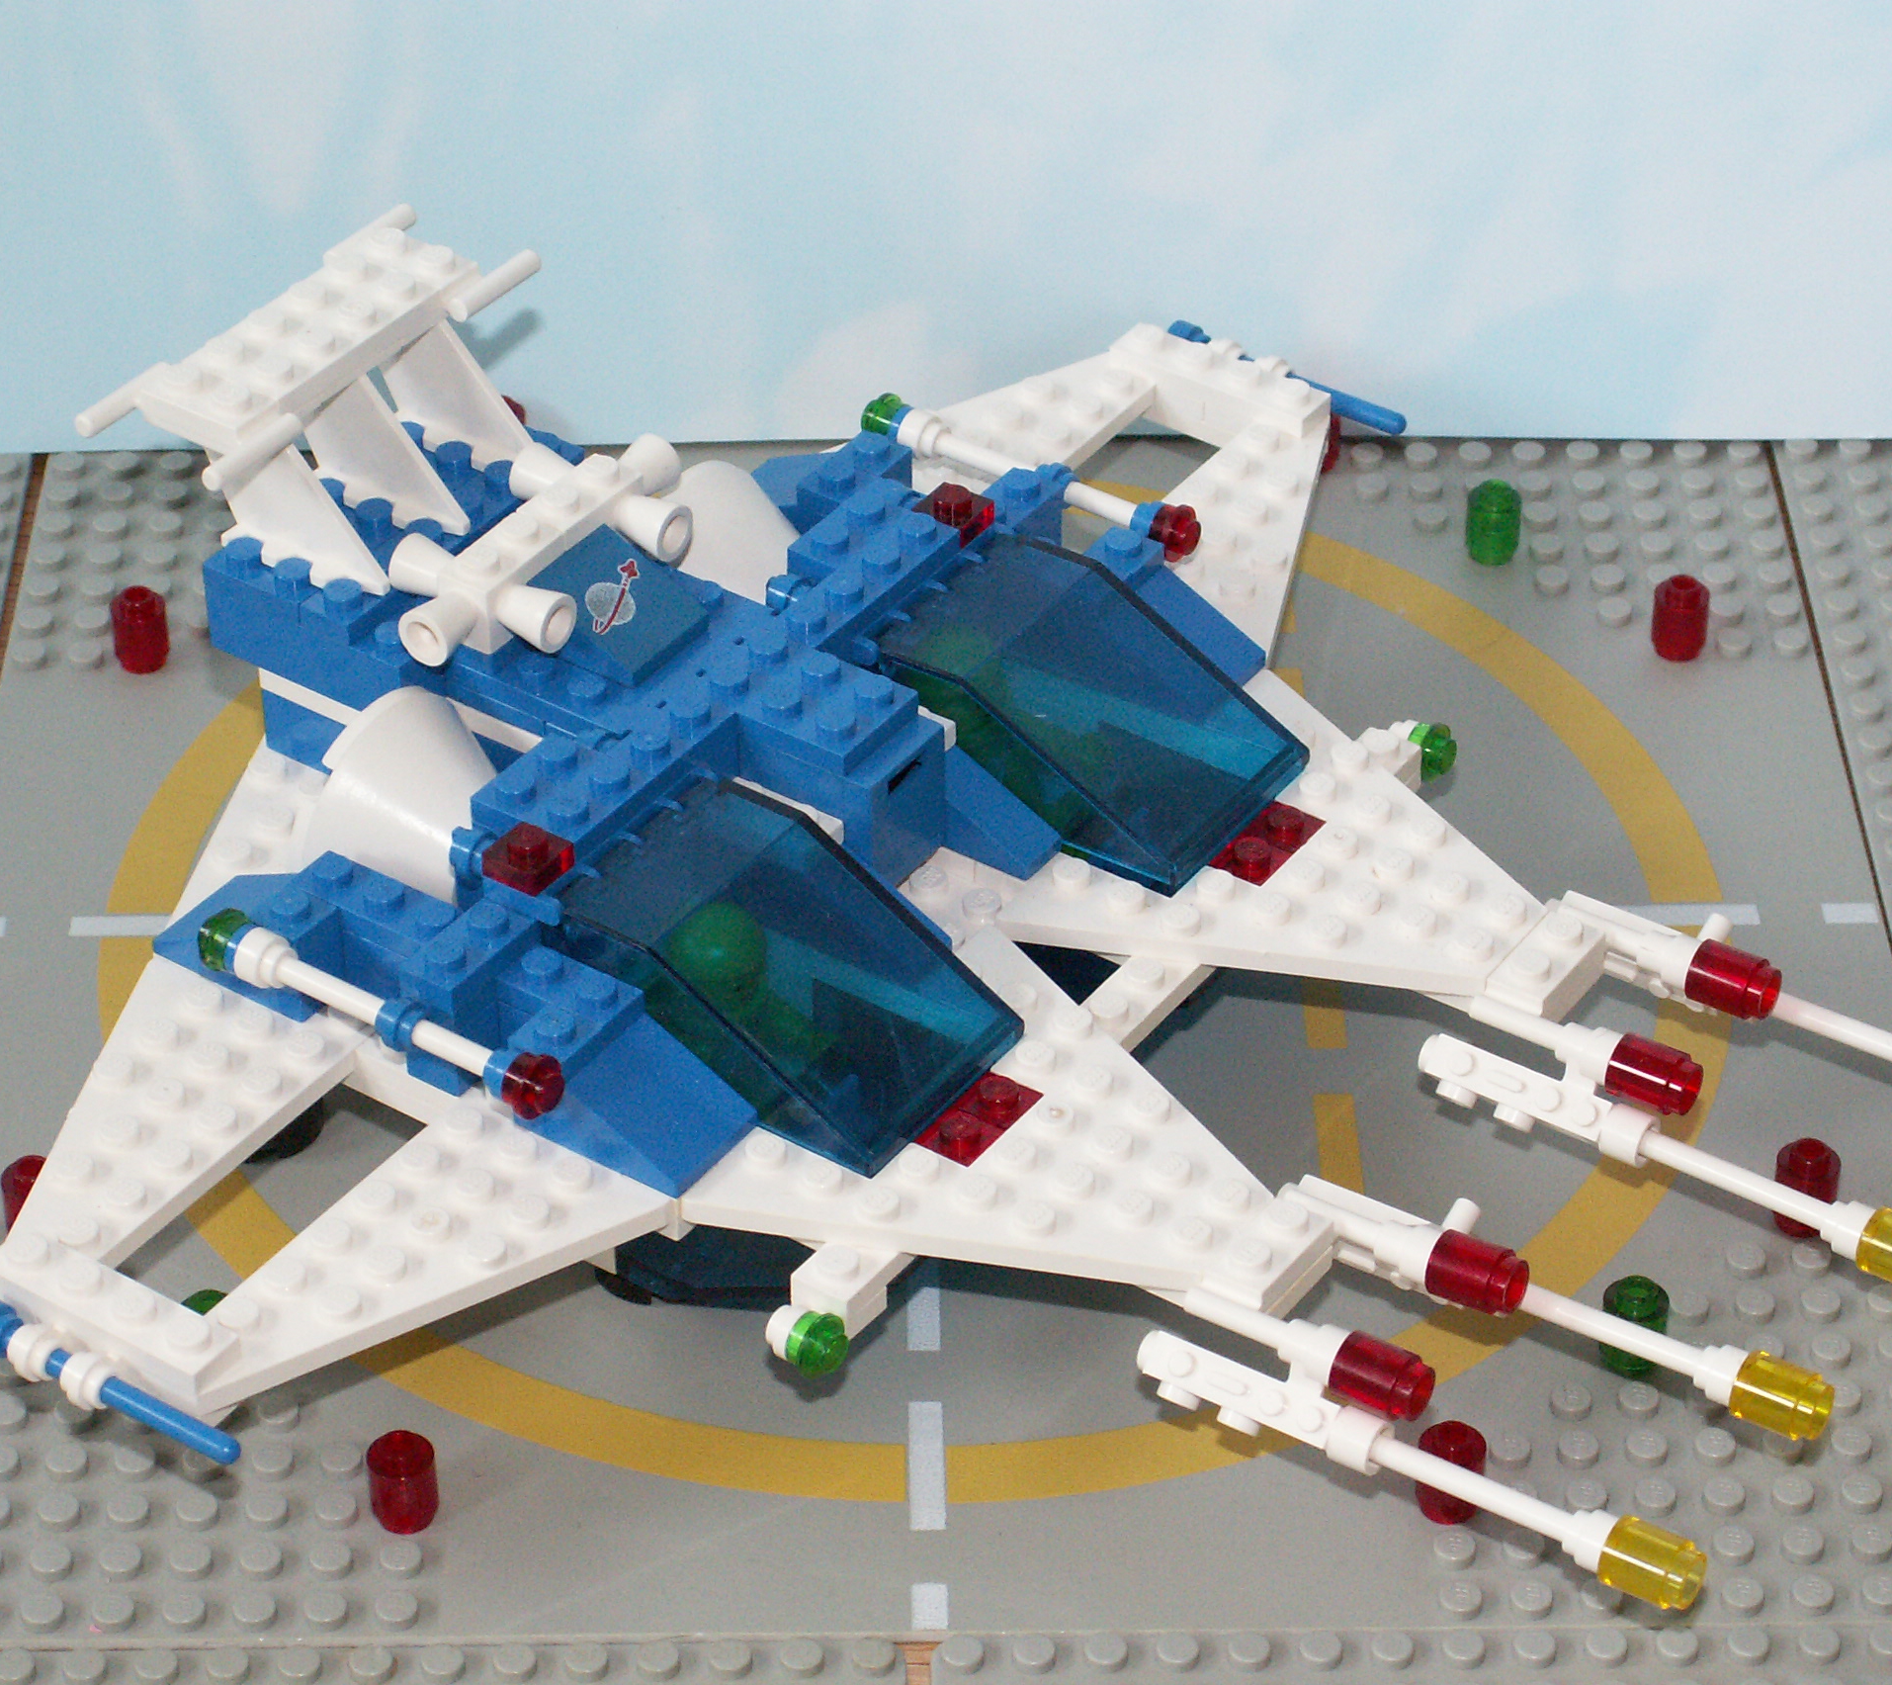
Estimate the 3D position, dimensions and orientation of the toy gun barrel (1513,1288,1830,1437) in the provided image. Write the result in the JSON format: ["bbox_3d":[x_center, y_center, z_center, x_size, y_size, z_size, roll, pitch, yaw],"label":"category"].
[{"bbox_3d":[0.081,0.057,0.562,0.040,0.008,0.008,20,42,28],"label":"toy gun barrel"}]

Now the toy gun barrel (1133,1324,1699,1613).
[{"bbox_3d":[0.051,0.069,0.552,0.069,0.009,0.009,21,42,29],"label":"toy gun barrel"}]

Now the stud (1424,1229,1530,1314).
[{"bbox_3d":[0.061,0.049,0.572,0.011,0.008,0.008,21,42,29],"label":"stud"}]

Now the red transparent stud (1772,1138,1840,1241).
[{"bbox_3d":[0.105,0.042,0.612,0.008,0.011,0.008,0,38,-1],"label":"red transparent stud"}]

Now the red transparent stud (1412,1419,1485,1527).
[{"bbox_3d":[0.058,0.072,0.573,0.008,0.011,0.008,0,38,-1],"label":"red transparent stud"}]

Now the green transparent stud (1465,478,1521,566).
[{"bbox_3d":[0.079,-0.047,0.725,0.008,0.011,0.008,0,38,-1],"label":"green transparent stud"}]

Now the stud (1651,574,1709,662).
[{"bbox_3d":[0.104,-0.032,0.707,0.008,0.011,0.008,0,38,-1],"label":"stud"}]

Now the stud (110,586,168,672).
[{"bbox_3d":[-0.113,-0.030,0.703,0.008,0.011,0.008,0,38,-1],"label":"stud"}]

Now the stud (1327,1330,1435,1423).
[{"bbox_3d":[0.049,0.060,0.558,0.011,0.008,0.008,21,42,29],"label":"stud"}]

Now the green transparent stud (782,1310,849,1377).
[{"bbox_3d":[-0.014,0.057,0.567,0.005,0.008,0.008,24,44,27],"label":"green transparent stud"}]

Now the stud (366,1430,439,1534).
[{"bbox_3d":[-0.062,0.073,0.572,0.008,0.011,0.008,0,38,-1],"label":"stud"}]

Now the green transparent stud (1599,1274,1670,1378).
[{"bbox_3d":[0.082,0.057,0.593,0.008,0.011,0.008,0,38,-1],"label":"green transparent stud"}]

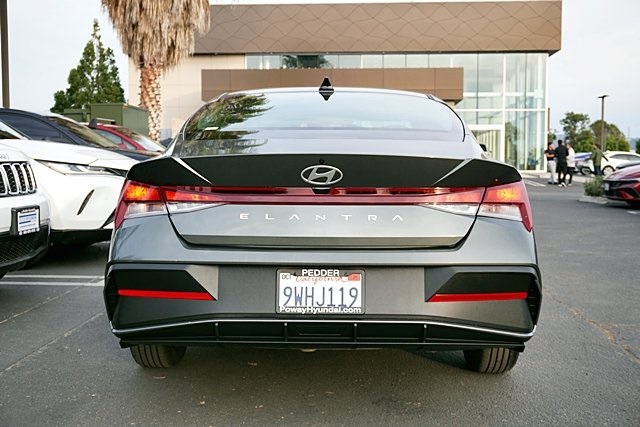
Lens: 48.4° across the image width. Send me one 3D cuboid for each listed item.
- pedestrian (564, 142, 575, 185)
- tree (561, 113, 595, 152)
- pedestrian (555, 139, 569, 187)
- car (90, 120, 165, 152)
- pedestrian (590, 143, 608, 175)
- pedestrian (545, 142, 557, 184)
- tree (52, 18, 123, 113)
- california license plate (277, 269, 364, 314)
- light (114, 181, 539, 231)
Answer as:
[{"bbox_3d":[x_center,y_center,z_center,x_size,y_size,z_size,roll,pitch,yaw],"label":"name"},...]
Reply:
[{"bbox_3d":[9.636,-1.888,27.400,0.420,1.680,0.460,-2,5,-30],"label":"pedestrian"},{"bbox_3d":[27.155,-7.638,75.000,3.700,6.000,3.700,0,4,0],"label":"tree"},{"bbox_3d":[9.108,-1.888,26.800,0.520,1.750,0.400,1,4,6],"label":"pedestrian"},{"bbox_3d":[-4.150,-0.824,12.950,4.600,1.670,1.860,0,4,3],"label":"car"},{"bbox_3d":[12.936,-2.380,33.000,0.750,1.720,0.550,1,4,6],"label":"pedestrian"},{"bbox_3d":[9.236,-2.009,28.400,0.420,1.680,0.480,4,5,37],"label":"pedestrian"},{"bbox_3d":[-15.692,-7.939,48.000,5.100,10.400,5.100,0,4,0],"label":"tree"},{"bbox_3d":[0.004,0.274,2.500,0.312,0.158,0.020,0,4,1],"label":"california license plate"},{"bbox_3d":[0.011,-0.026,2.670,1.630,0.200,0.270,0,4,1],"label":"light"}]

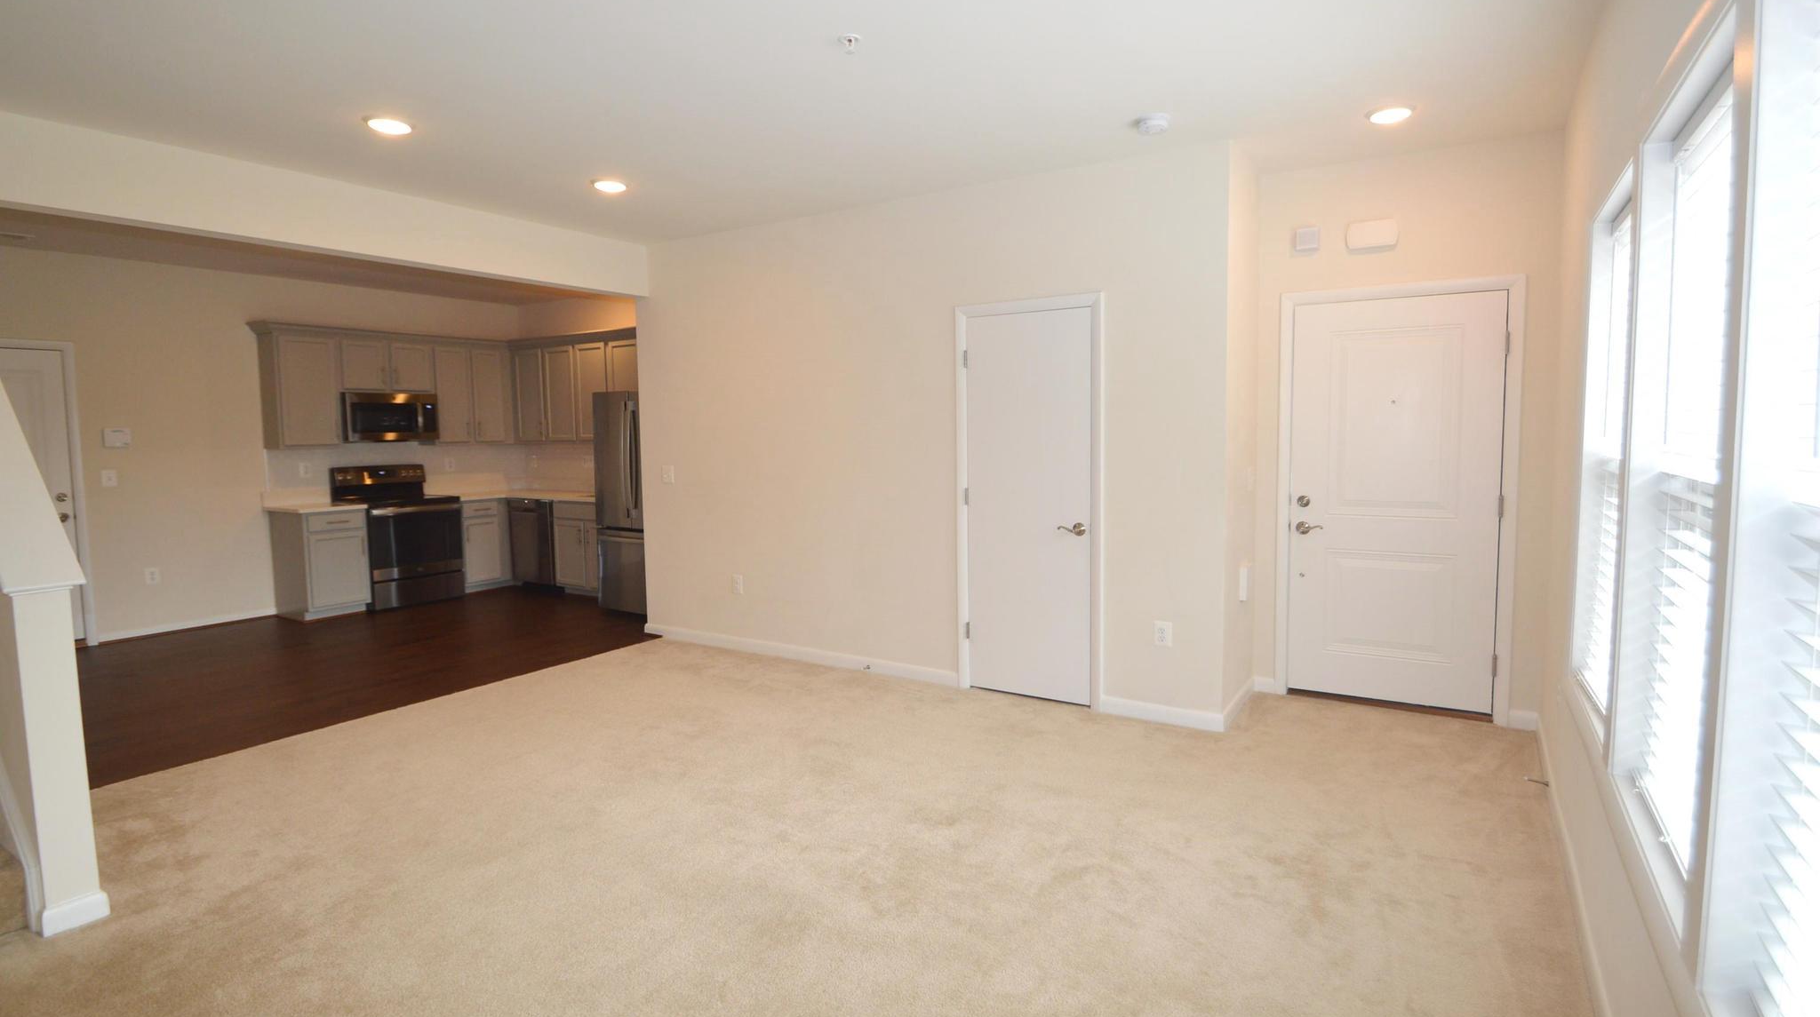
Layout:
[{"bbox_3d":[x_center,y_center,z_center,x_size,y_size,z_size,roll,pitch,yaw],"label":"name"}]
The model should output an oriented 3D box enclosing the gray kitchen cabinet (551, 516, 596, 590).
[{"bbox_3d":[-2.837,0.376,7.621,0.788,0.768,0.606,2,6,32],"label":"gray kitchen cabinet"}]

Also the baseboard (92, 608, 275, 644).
[{"bbox_3d":[-5.668,0.923,6.373,0.018,0.071,1.116,2,6,32],"label":"baseboard"}]

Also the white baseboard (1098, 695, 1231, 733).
[{"bbox_3d":[1.233,1.019,4.009,0.616,0.086,0.018,2,6,32],"label":"white baseboard"}]

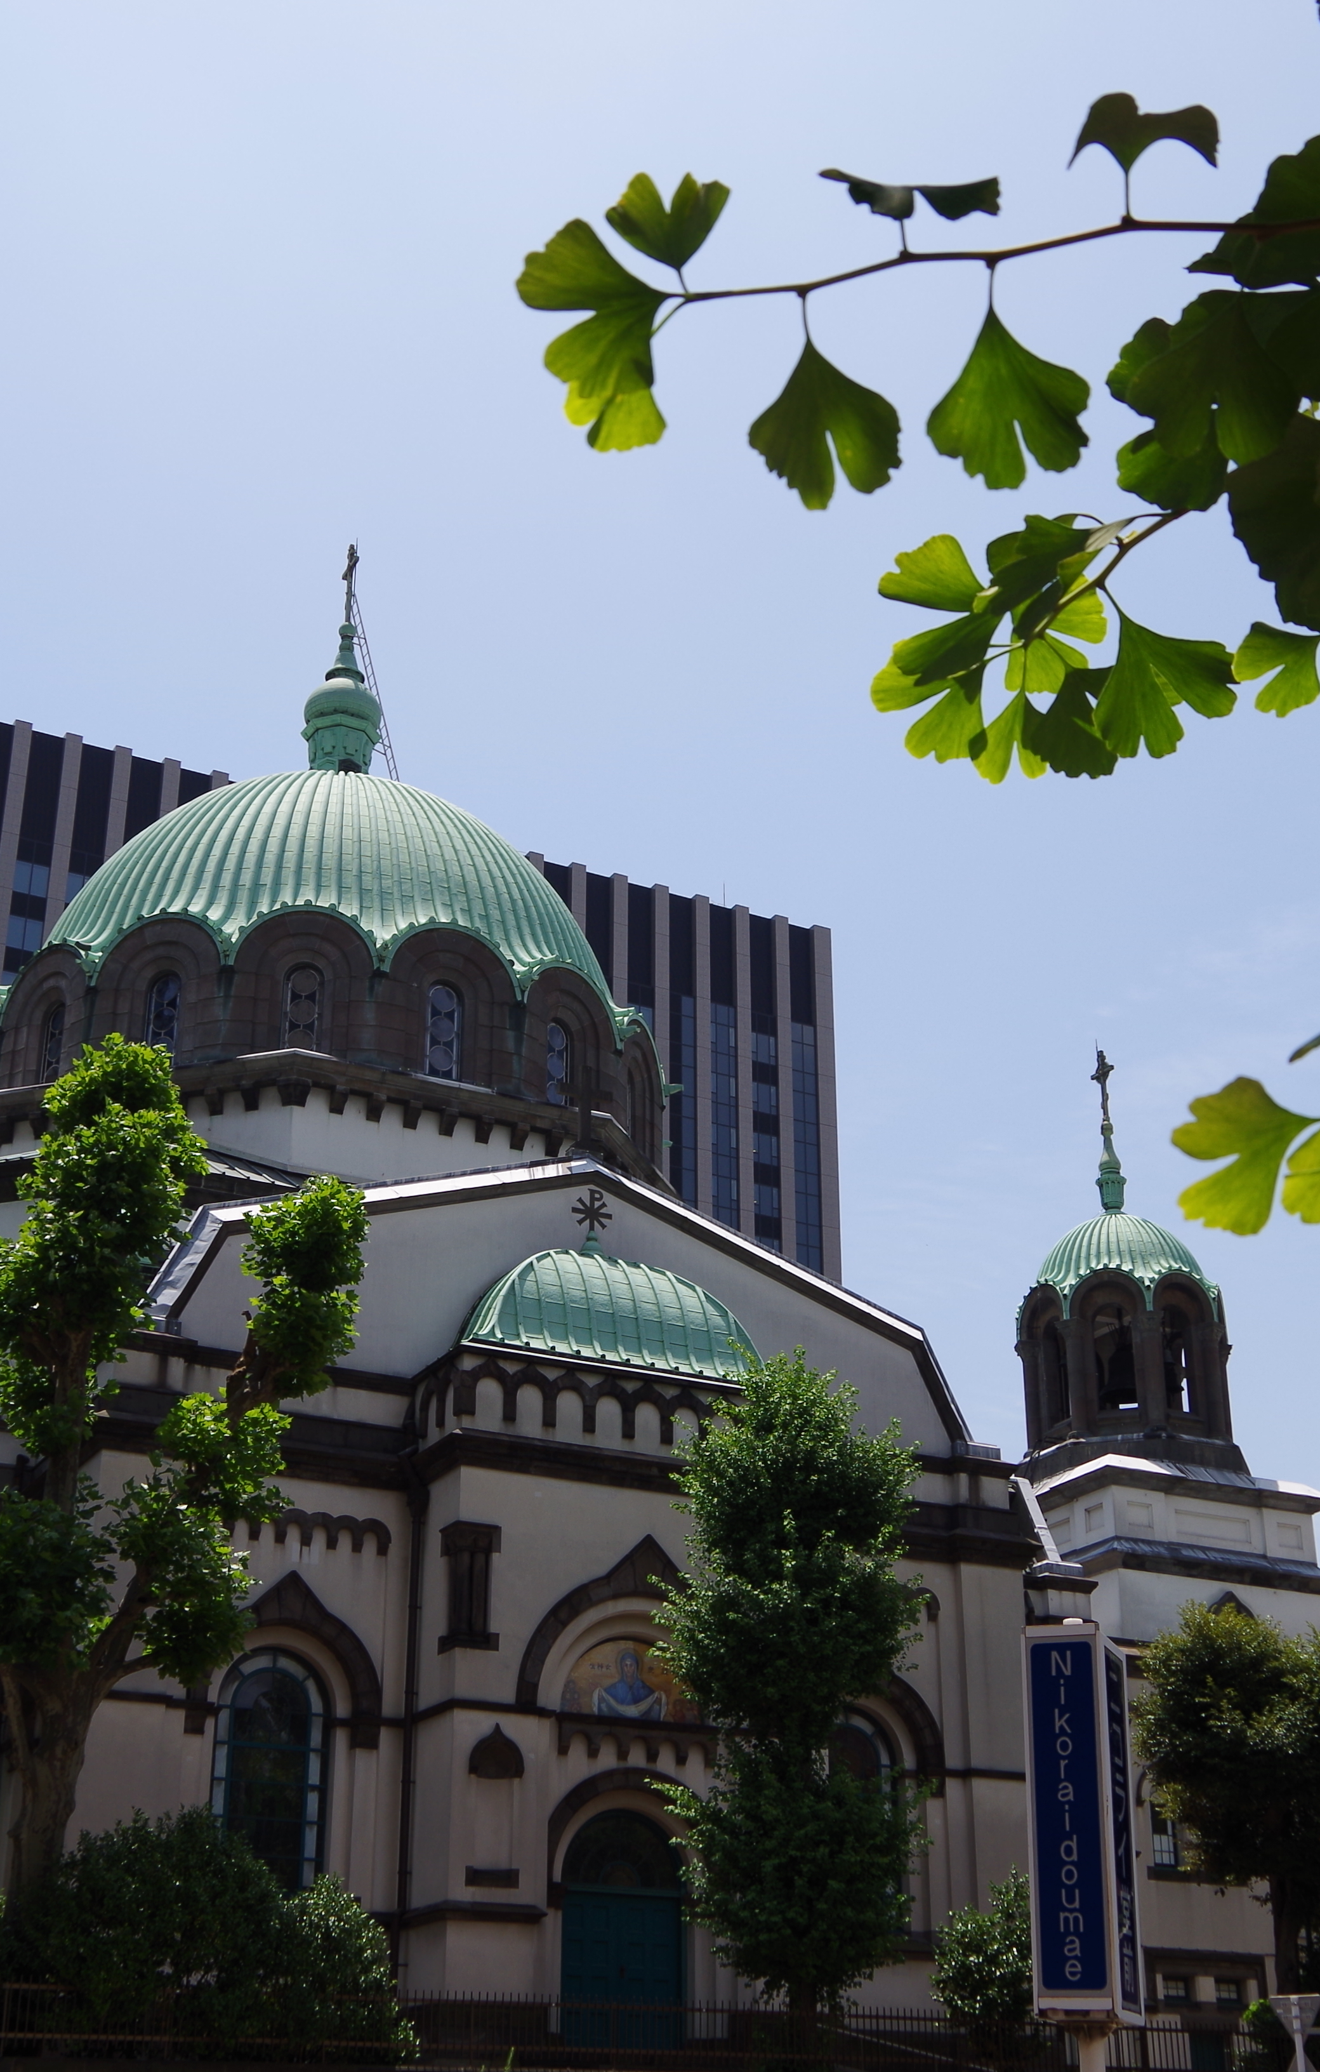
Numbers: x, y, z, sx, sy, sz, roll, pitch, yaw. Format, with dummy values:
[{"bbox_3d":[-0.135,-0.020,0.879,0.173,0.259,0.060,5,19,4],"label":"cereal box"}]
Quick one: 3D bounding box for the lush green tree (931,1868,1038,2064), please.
[{"bbox_3d":[4.186,12.004,29.372,1.700,3.000,1.700,-3,-23,7],"label":"lush green tree"}]

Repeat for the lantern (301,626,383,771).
[{"bbox_3d":[-7.634,-8.168,56.551,1.800,4.100,1.800,14,-27,-30],"label":"lantern"}]

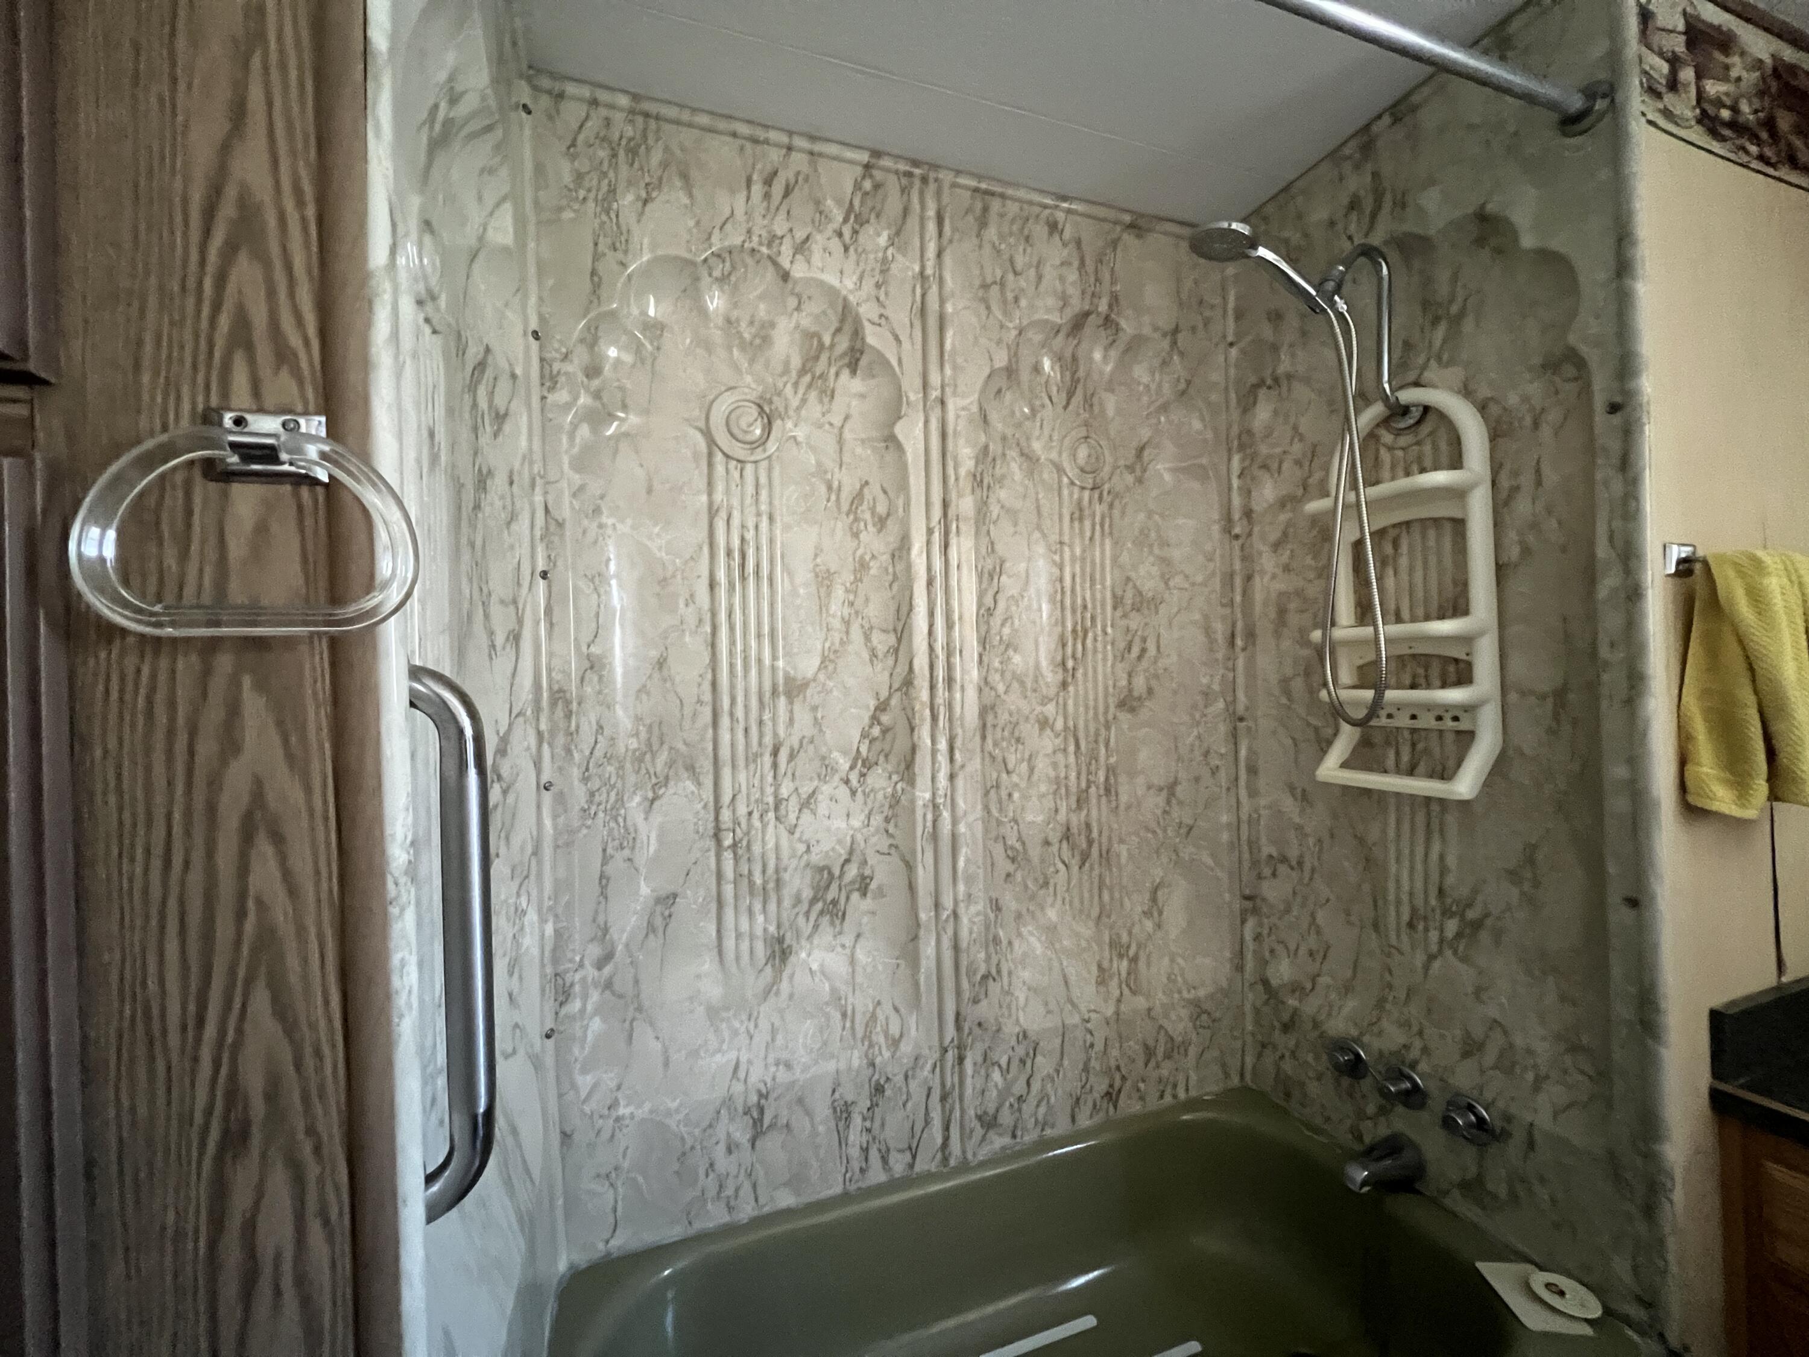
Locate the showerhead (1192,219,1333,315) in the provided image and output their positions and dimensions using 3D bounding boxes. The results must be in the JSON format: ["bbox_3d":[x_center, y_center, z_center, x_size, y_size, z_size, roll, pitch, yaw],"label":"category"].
[{"bbox_3d":[0.585,-0.677,1.110,0.250,0.072,0.102,30,0,1],"label":"showerhead"}]

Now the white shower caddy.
[{"bbox_3d":[0.789,-0.145,1.103,0.107,0.640,0.257,-1,-1,-18],"label":"white shower caddy"}]

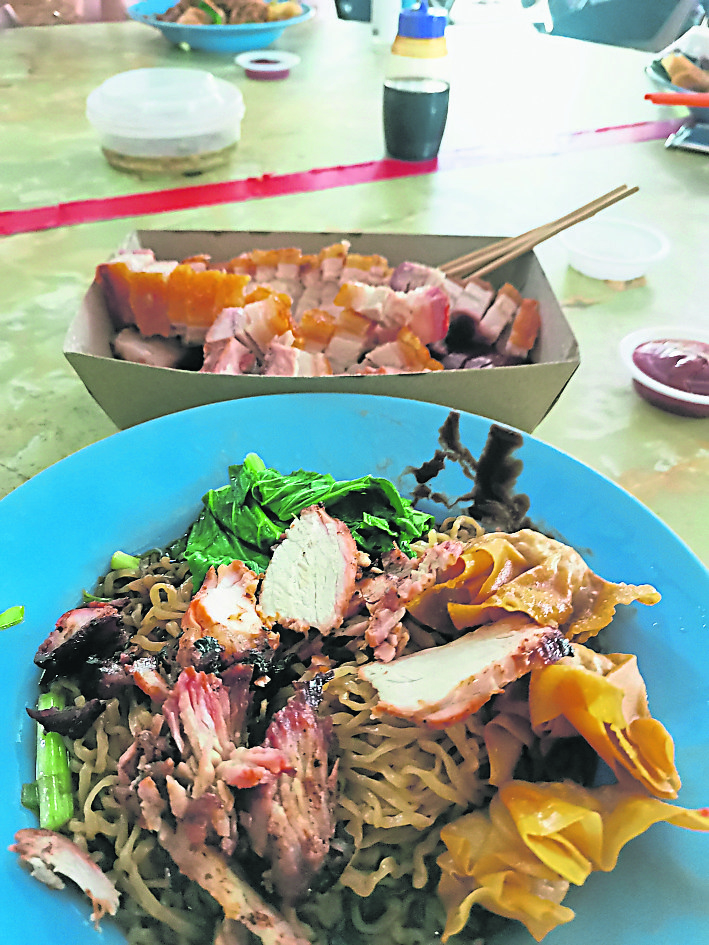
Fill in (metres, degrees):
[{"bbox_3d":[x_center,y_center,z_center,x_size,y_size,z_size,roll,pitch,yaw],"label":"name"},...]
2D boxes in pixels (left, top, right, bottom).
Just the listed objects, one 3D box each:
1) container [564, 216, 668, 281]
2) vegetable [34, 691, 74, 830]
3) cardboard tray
[{"bbox_3d":[0.165,-0.143,0.457,0.067,0.018,0.067,1,45,-1],"label":"container"},{"bbox_3d":[-0.085,0.082,0.201,0.010,0.010,0.041,-14,47,-15],"label":"vegetable"},{"bbox_3d":[-0.011,-0.064,0.345,0.210,0.050,0.115,1,45,-1],"label":"cardboard tray"}]

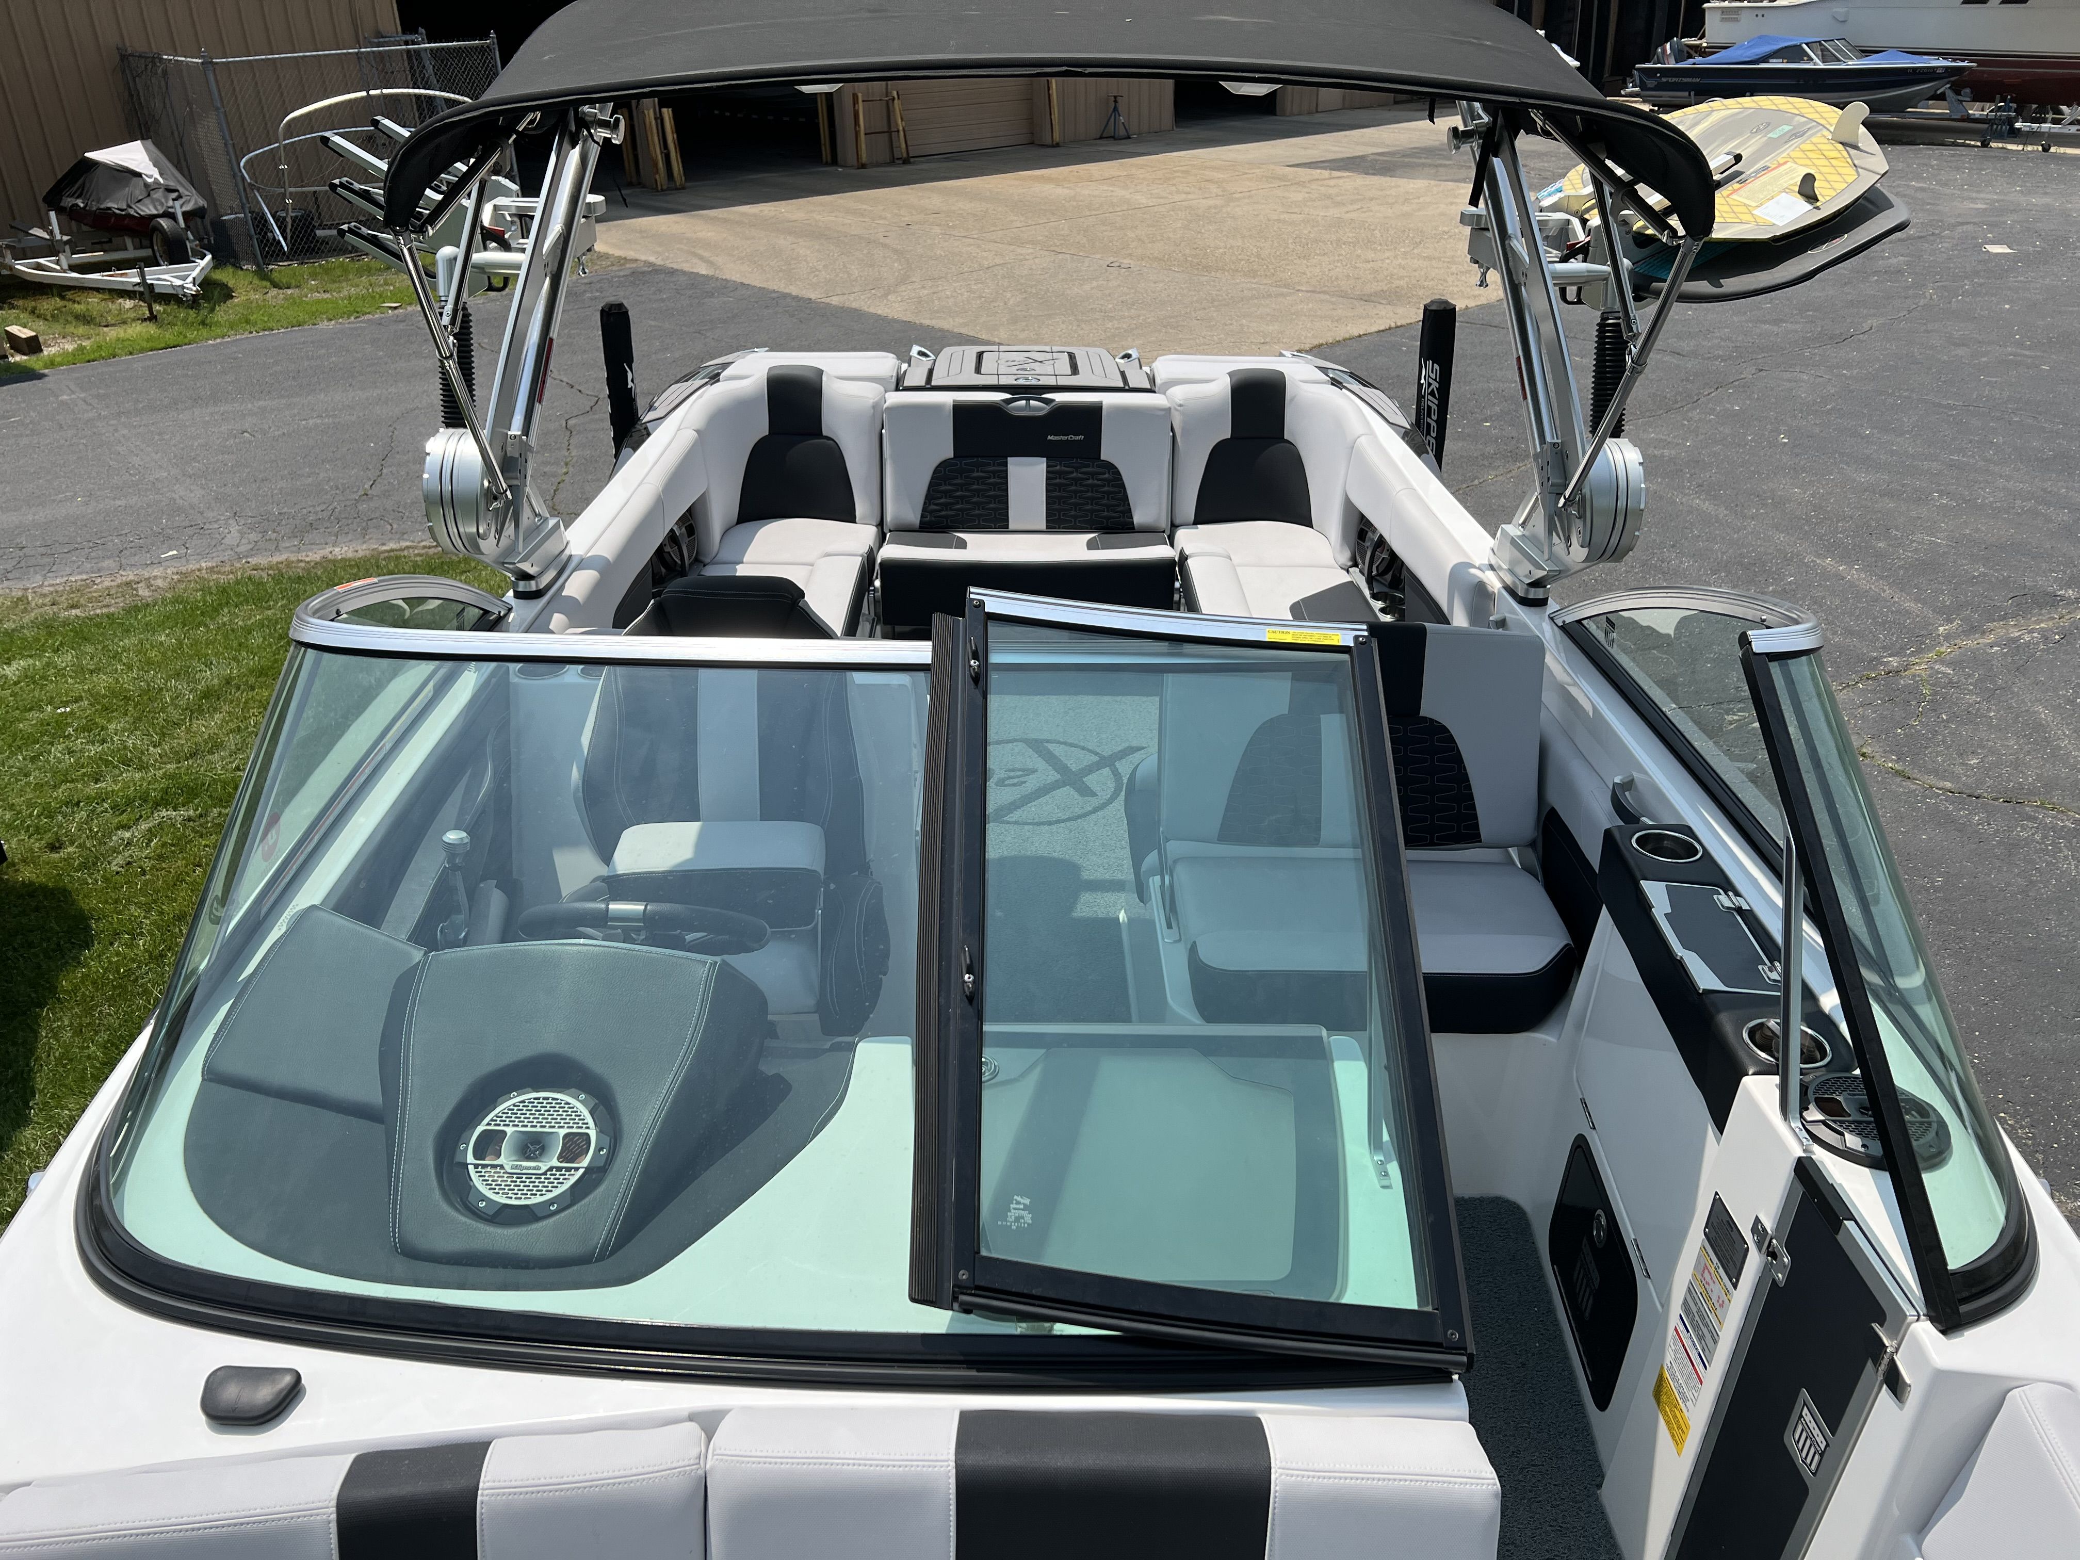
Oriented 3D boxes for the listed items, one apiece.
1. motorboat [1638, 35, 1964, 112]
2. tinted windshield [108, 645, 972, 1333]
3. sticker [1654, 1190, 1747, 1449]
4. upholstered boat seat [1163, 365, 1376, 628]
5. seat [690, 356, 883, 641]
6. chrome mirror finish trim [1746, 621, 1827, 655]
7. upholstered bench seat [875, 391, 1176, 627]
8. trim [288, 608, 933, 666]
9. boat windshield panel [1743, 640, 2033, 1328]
[{"bbox_3d":[12.969,-11.963,26.500,5.400,1.250,2.000,15,30,32],"label":"motorboat"},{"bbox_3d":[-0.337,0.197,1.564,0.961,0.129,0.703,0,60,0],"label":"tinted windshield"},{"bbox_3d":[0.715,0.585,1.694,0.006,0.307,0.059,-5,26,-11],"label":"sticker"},{"bbox_3d":[0.708,-0.849,4.862,0.614,0.673,1.020,0,26,-1],"label":"upholstered boat seat"},{"bbox_3d":[-0.777,-0.840,4.844,0.594,0.673,1.040,0,26,-1],"label":"seat"},{"bbox_3d":[0.832,-0.162,1.766,0.089,0.035,0.059,0,26,-1],"label":"chrome mirror finish trim"},{"bbox_3d":[-0.045,-0.877,5.013,0.901,0.654,0.574,0,26,-1],"label":"upholstered bench seat"},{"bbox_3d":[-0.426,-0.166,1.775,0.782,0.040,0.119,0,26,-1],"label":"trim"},{"bbox_3d":[0.847,0.176,1.587,0.148,0.079,0.713,0,60,0],"label":"boat windshield panel"}]

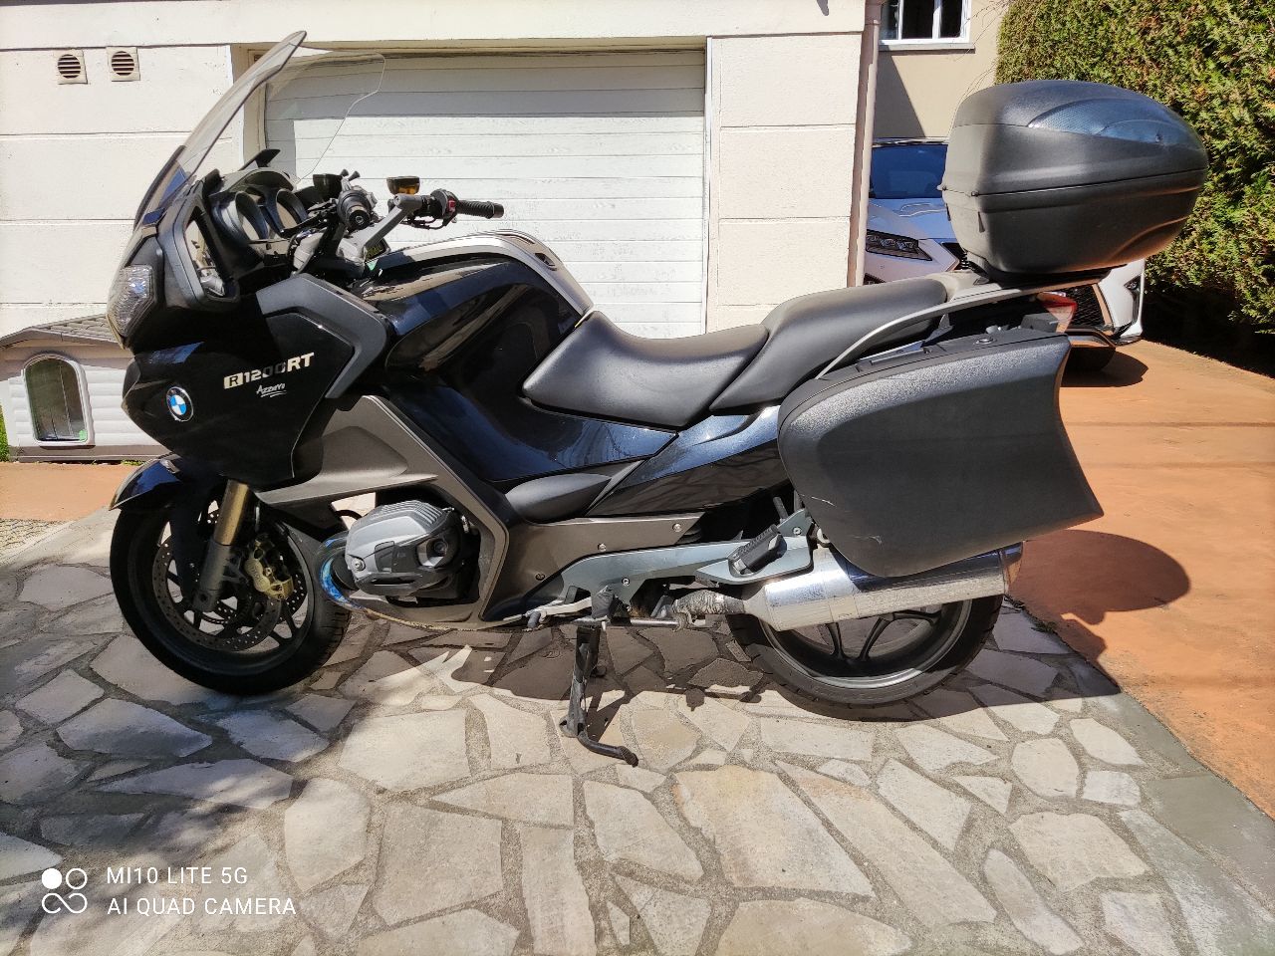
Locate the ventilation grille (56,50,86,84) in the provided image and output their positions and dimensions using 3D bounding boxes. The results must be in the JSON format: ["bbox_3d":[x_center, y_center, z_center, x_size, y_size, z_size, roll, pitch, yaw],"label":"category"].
[{"bbox_3d":[-3.076,-2.226,5.184,0.162,0.167,0.028,1,16,4],"label":"ventilation grille"}]

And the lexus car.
[{"bbox_3d":[2.487,-1.990,8.053,1.900,1.690,4.880,1,16,4],"label":"lexus car"}]

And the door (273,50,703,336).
[{"bbox_3d":[-0.918,-1.557,5.867,2.614,1.898,0.080,1,17,5],"label":"door"}]

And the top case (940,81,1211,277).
[{"bbox_3d":[0.843,-0.582,1.870,0.480,0.335,0.560,-4,16,7],"label":"top case"}]

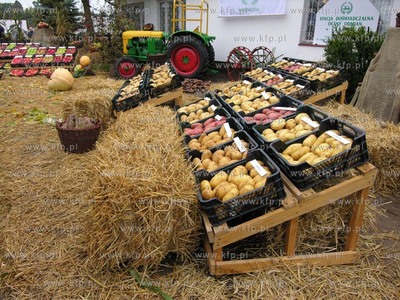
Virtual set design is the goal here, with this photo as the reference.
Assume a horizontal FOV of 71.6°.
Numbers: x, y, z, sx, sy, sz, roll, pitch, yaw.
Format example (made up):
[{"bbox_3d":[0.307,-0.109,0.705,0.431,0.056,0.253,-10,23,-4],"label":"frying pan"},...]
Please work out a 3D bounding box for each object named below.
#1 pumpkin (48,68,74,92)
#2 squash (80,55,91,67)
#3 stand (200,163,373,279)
[{"bbox_3d":[-3.194,-1.629,6.406,0.538,0.491,0.522,-2,22,-7],"label":"pumpkin"},{"bbox_3d":[-3.634,-2.802,8.800,0.310,0.300,0.310,-2,22,-7],"label":"squash"},{"bbox_3d":[0.335,0.005,2.337,0.850,0.599,2.006,-2,22,-7],"label":"stand"}]

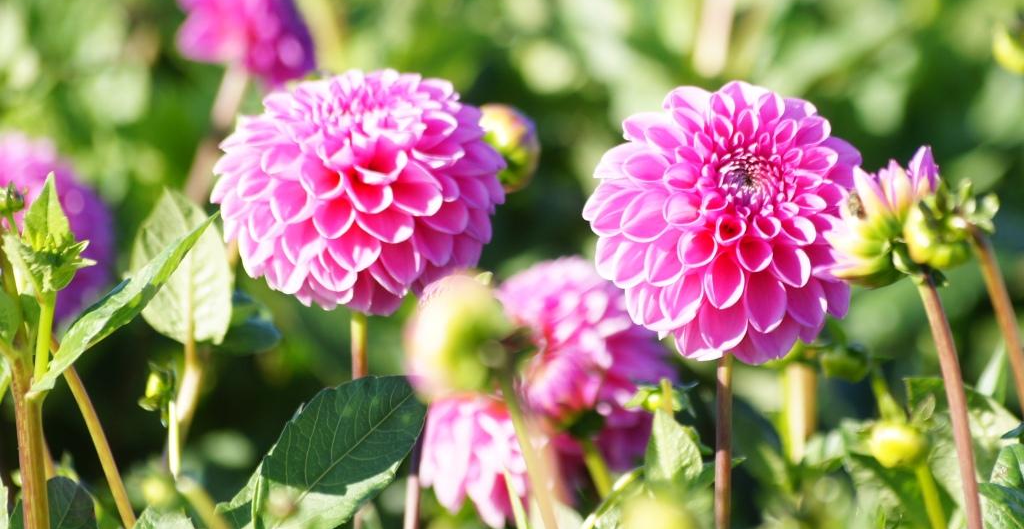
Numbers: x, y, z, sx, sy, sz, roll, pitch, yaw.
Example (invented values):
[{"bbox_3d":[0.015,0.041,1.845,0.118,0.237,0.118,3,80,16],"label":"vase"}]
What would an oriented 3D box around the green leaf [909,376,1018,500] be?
[{"bbox_3d":[0.178,0.068,3.380,0.045,0.045,0.030,0,10,0],"label":"green leaf"}]

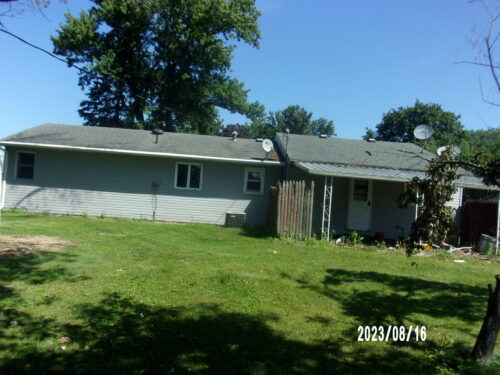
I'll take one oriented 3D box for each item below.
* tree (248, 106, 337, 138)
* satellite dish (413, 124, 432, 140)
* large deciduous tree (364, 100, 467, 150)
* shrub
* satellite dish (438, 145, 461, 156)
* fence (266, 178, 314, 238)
[{"bbox_3d":[4.349,-3.652,45.000,9.800,11.100,9.500,4,0,0],"label":"tree"},{"bbox_3d":[8.190,-2.611,19.200,0.920,0.760,0.400,4,0,-5],"label":"satellite dish"},{"bbox_3d":[16.962,-3.110,42.000,10.600,11.800,10.300,4,0,0],"label":"large deciduous tree"},{"bbox_3d":[3.470,1.651,13.300,0.570,0.440,0.500,4,0,0],"label":"shrub"},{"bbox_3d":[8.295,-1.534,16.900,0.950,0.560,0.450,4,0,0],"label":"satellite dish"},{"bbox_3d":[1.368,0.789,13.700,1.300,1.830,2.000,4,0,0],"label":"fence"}]

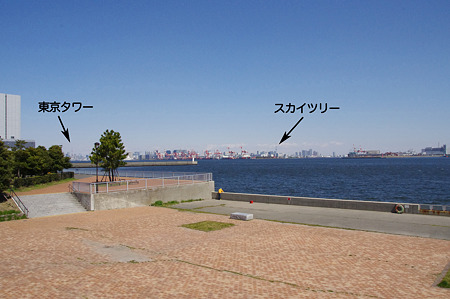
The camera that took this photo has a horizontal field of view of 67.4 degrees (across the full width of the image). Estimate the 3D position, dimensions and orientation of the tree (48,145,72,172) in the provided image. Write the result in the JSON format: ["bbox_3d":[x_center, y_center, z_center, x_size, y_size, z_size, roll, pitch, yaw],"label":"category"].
[{"bbox_3d":[-24.643,1.862,50.469,3.700,5.220,3.700,0,-1,0],"label":"tree"}]

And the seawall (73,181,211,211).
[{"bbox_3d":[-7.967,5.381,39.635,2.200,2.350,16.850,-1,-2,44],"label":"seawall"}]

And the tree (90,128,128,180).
[{"bbox_3d":[-15.725,0.741,45.496,4.700,7.150,4.700,0,-1,0],"label":"tree"}]

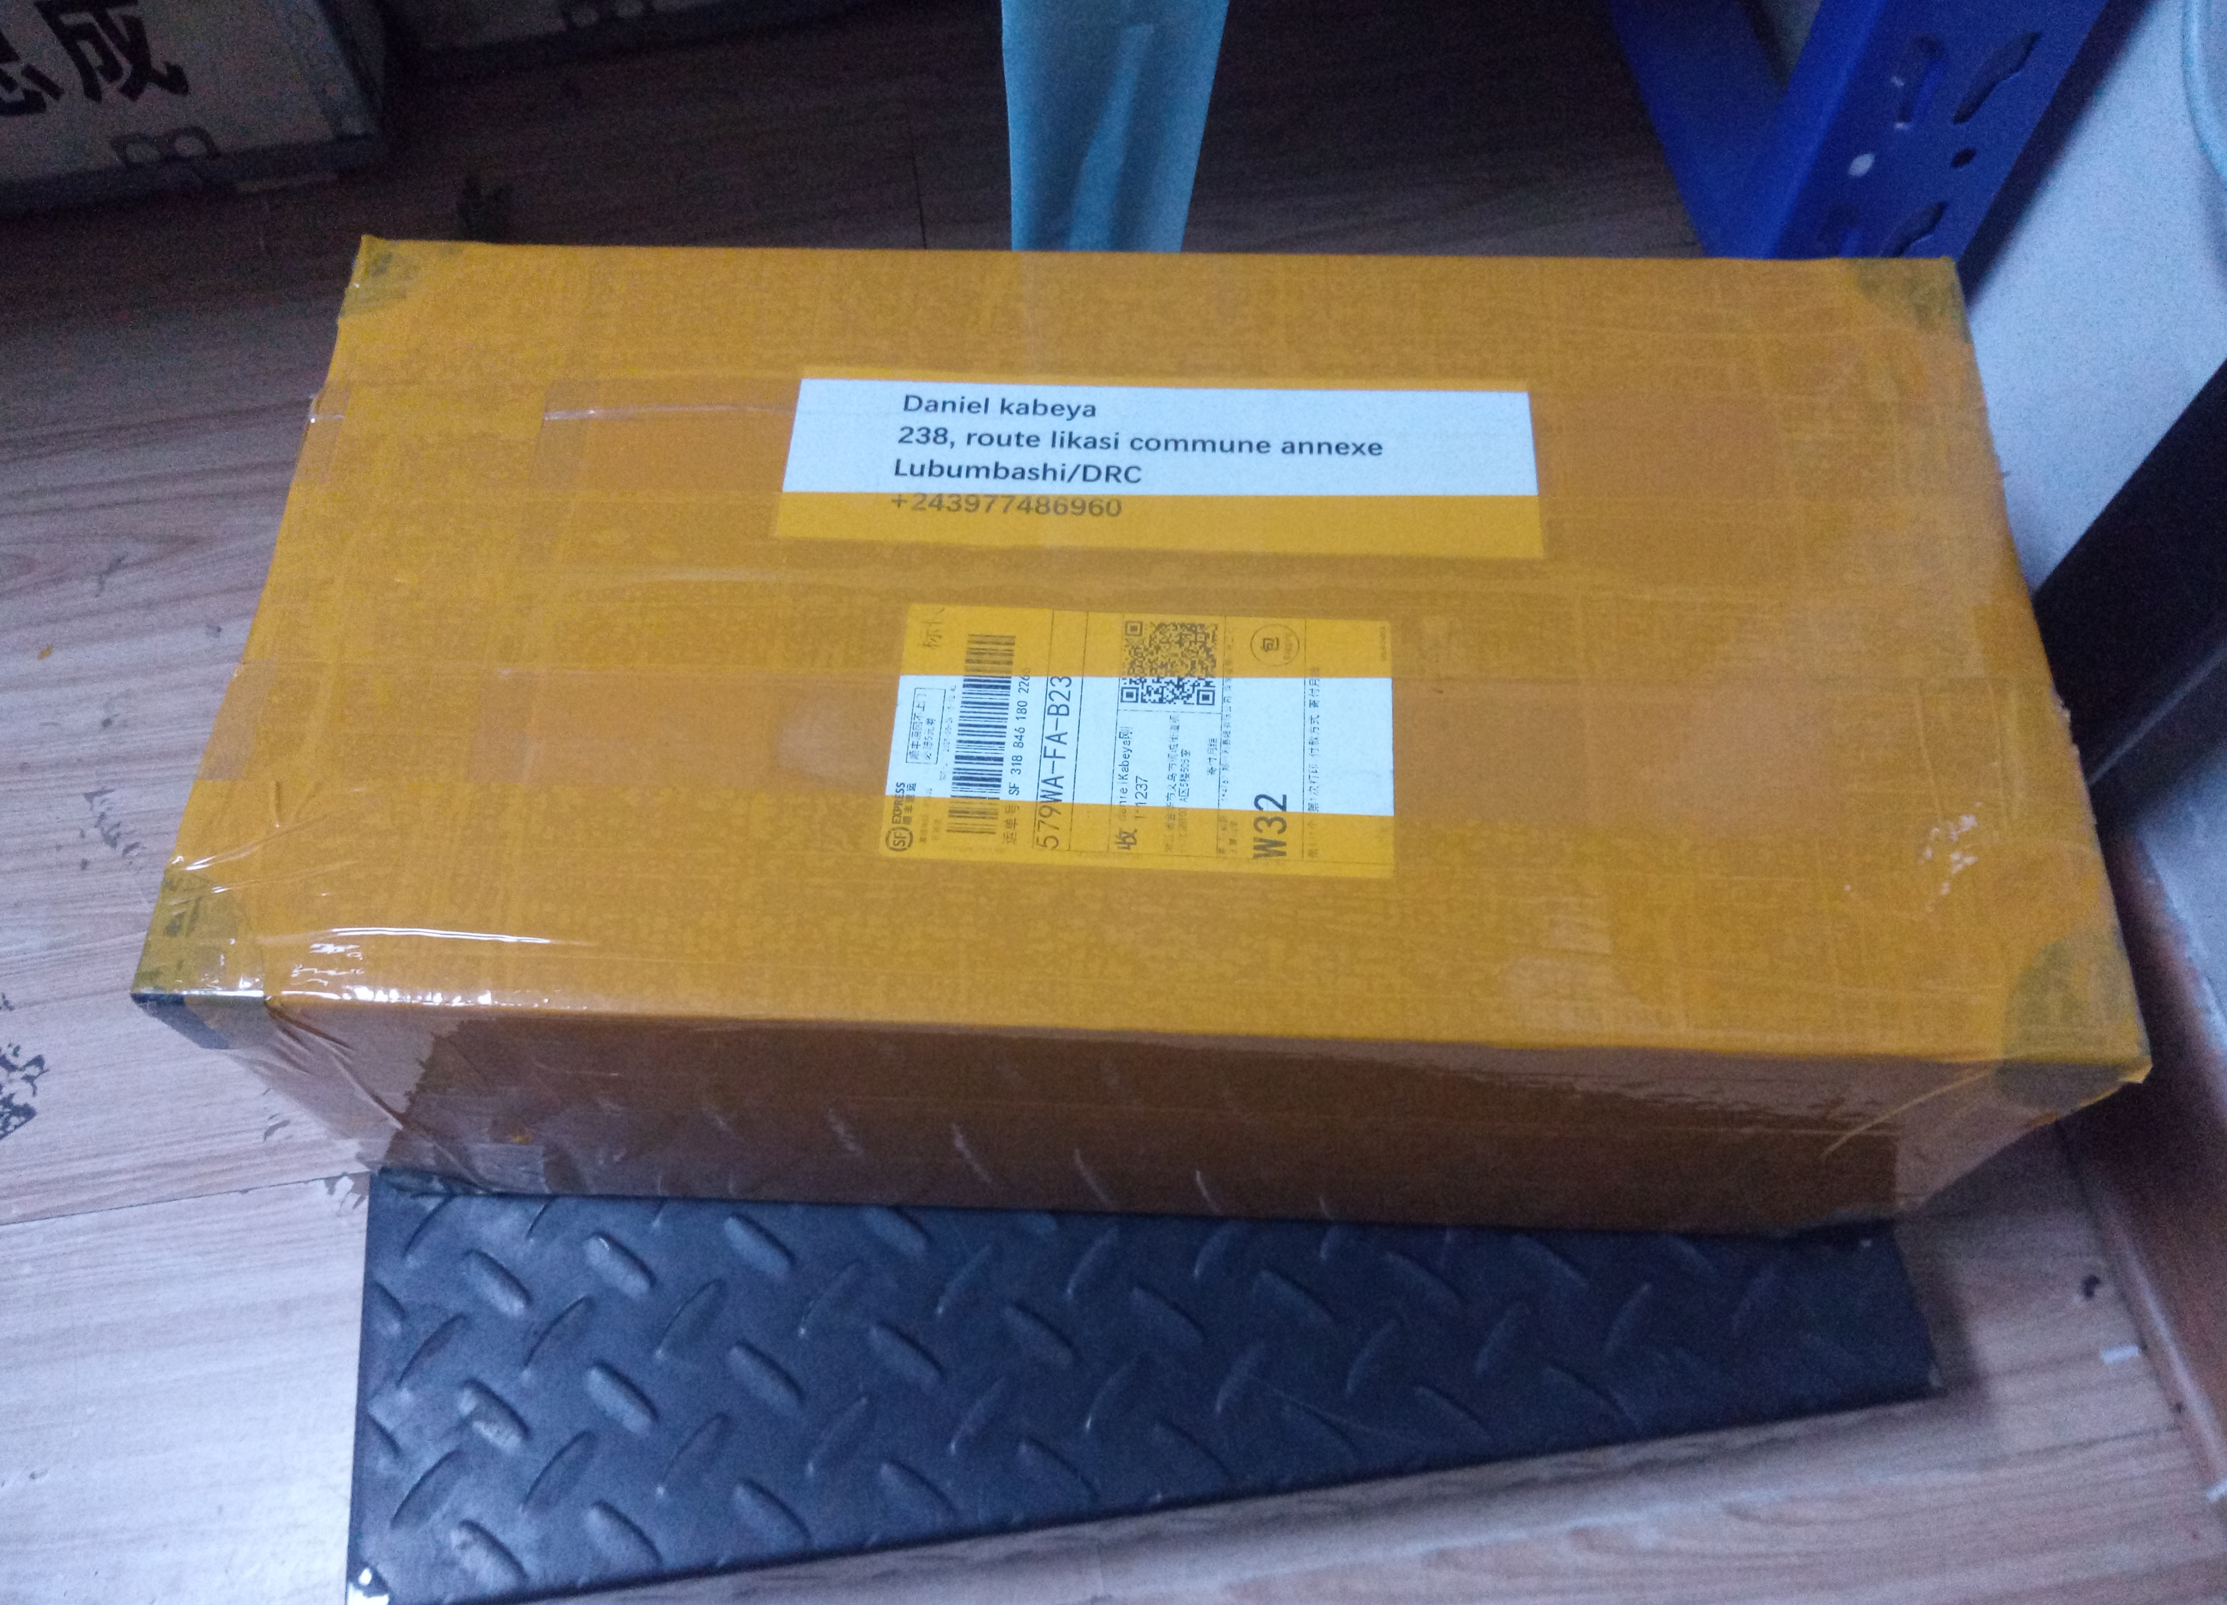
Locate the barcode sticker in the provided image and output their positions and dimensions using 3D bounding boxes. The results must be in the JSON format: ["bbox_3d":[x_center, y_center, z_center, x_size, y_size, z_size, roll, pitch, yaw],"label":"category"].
[{"bbox_3d":[0.008,-0.017,0.469,0.129,0.001,0.076,2,63,2],"label":"barcode sticker"}]

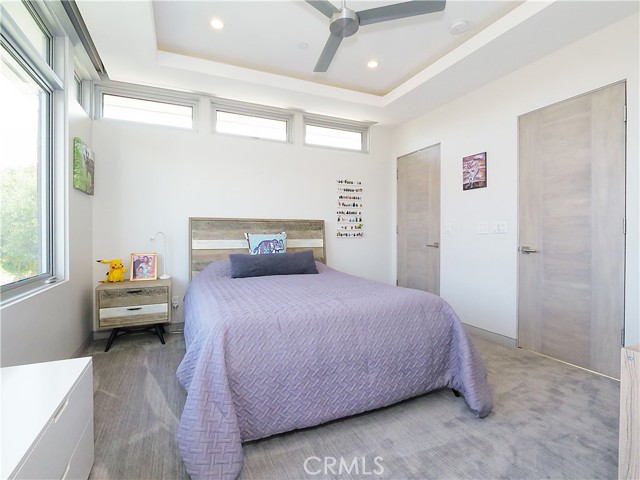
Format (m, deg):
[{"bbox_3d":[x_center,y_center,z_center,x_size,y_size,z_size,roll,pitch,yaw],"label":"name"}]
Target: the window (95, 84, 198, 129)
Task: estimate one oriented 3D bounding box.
[{"bbox_3d":[-1.802,-1.389,3.135,0.963,0.343,0.080,0,0,-23],"label":"window"}]

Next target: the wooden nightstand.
[{"bbox_3d":[-1.790,0.717,2.918,0.582,0.575,0.385,0,0,-23],"label":"wooden nightstand"}]

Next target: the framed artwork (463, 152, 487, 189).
[{"bbox_3d":[1.622,-0.707,3.102,0.030,0.349,0.254,0,0,-25],"label":"framed artwork"}]

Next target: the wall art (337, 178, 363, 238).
[{"bbox_3d":[0.414,-0.420,4.049,0.422,0.800,0.040,0,0,-23],"label":"wall art"}]

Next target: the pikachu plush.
[{"bbox_3d":[-2.027,0.296,2.869,0.175,0.222,0.200,0,0,40],"label":"pikachu plush"}]

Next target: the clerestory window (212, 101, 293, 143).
[{"bbox_3d":[-0.789,-1.409,3.575,0.971,0.364,0.080,0,0,-23],"label":"clerestory window"}]

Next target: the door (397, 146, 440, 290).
[{"bbox_3d":[1.294,-0.086,3.885,0.045,2.157,0.779,0,0,-25],"label":"door"}]

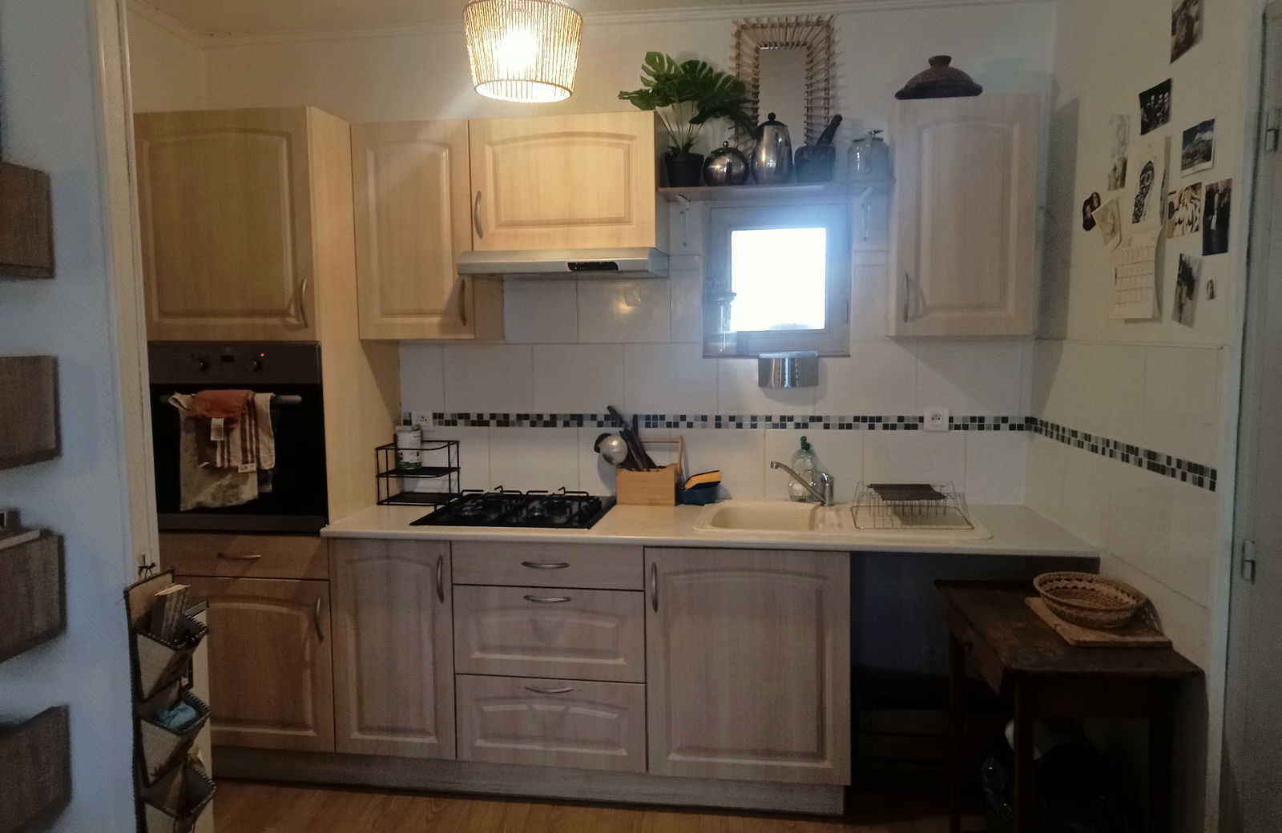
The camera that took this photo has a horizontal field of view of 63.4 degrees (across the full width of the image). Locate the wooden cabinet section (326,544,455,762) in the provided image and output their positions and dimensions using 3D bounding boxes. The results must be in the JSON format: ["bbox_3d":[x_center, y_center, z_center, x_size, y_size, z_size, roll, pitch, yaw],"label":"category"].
[{"bbox_3d":[-0.727,0.700,3.501,0.400,0.691,0.580,0,5,10],"label":"wooden cabinet section"}]

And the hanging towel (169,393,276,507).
[{"bbox_3d":[-1.286,0.107,3.204,0.343,0.367,0.085,0,5,9],"label":"hanging towel"}]

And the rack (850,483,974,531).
[{"bbox_3d":[0.855,0.274,3.299,0.346,0.097,0.370,0,5,9],"label":"rack"}]

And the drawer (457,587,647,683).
[{"bbox_3d":[-0.244,0.638,3.375,0.595,0.282,0.510,0,5,9],"label":"drawer"}]

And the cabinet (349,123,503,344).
[{"bbox_3d":[-0.717,-0.618,3.551,0.401,0.701,0.325,0,5,10],"label":"cabinet"}]

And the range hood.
[{"bbox_3d":[-0.235,-0.498,3.403,0.601,0.086,0.471,0,5,10],"label":"range hood"}]

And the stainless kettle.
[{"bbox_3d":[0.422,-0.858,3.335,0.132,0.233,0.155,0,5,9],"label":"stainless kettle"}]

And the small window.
[{"bbox_3d":[0.474,-0.478,3.603,0.502,0.534,0.120,0,5,9],"label":"small window"}]

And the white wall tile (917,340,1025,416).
[{"bbox_3d":[1.079,-0.124,3.421,0.330,0.251,0.010,0,5,10],"label":"white wall tile"}]

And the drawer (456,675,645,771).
[{"bbox_3d":[-0.242,0.921,3.401,0.600,0.276,0.482,0,5,10],"label":"drawer"}]

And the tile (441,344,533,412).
[{"bbox_3d":[-0.550,-0.136,3.747,0.330,0.249,0.010,0,6,10],"label":"tile"}]

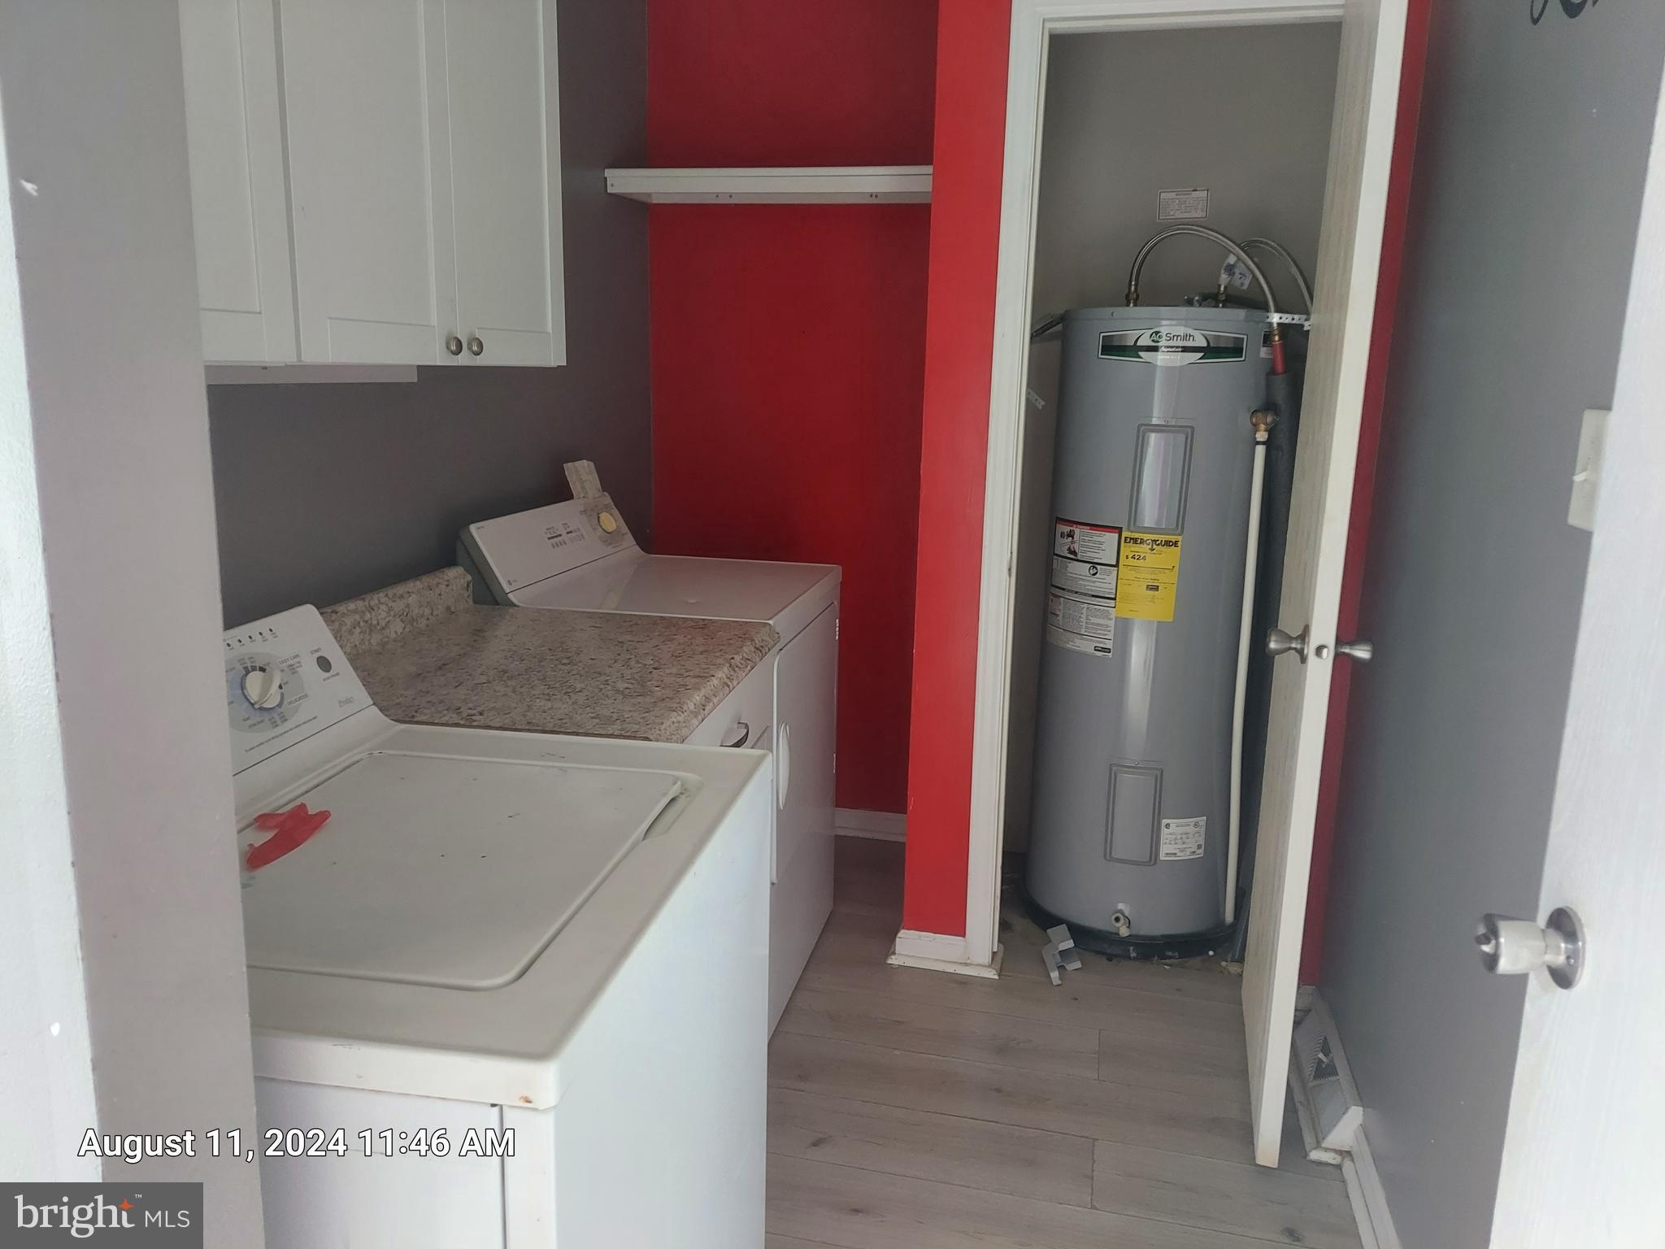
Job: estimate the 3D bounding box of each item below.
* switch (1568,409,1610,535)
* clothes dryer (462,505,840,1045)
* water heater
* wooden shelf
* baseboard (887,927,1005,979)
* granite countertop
[{"bbox_3d":[0.843,-0.172,1.288,0.018,0.130,0.083,4,13,11],"label":"switch"},{"bbox_3d":[-0.372,0.278,2.685,0.665,1.080,0.680,4,13,11],"label":"clothes dryer"},{"bbox_3d":[0.777,0.009,2.916,0.500,1.545,0.510,4,13,15],"label":"water heater"},{"bbox_3d":[-0.118,-1.137,3.016,0.880,0.054,0.335,4,13,11],"label":"wooden shelf"},{"bbox_3d":[0.270,0.785,2.769,0.270,0.077,0.045,4,13,11],"label":"baseboard"},{"bbox_3d":[-0.506,0.039,1.948,0.660,0.125,0.735,4,13,11],"label":"granite countertop"}]

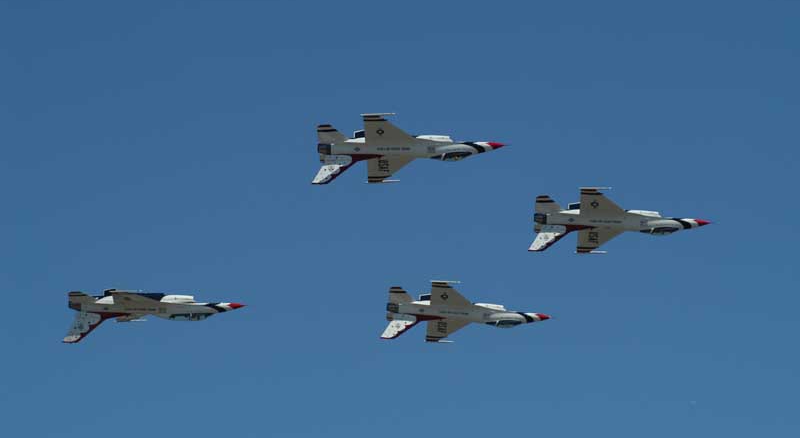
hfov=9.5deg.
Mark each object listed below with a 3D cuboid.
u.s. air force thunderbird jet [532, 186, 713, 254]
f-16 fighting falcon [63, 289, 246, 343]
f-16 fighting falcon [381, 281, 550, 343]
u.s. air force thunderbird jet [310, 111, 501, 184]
[{"bbox_3d":[17.862,1.063,387.053,15.000,4.300,9.600,2,-33,1],"label":"u.s. air force thunderbird jet"},{"bbox_3d":[-19.511,8.037,387.392,15.000,4.300,9.600,1,-15,0],"label":"f-16 fighting falcon"},{"bbox_3d":[5.928,8.963,413.372,15.000,4.300,9.600,4,-34,0],"label":"f-16 fighting falcon"},{"bbox_3d":[0.891,-4.496,363.740,15.000,4.300,9.600,0,-31,2],"label":"u.s. air force thunderbird jet"}]

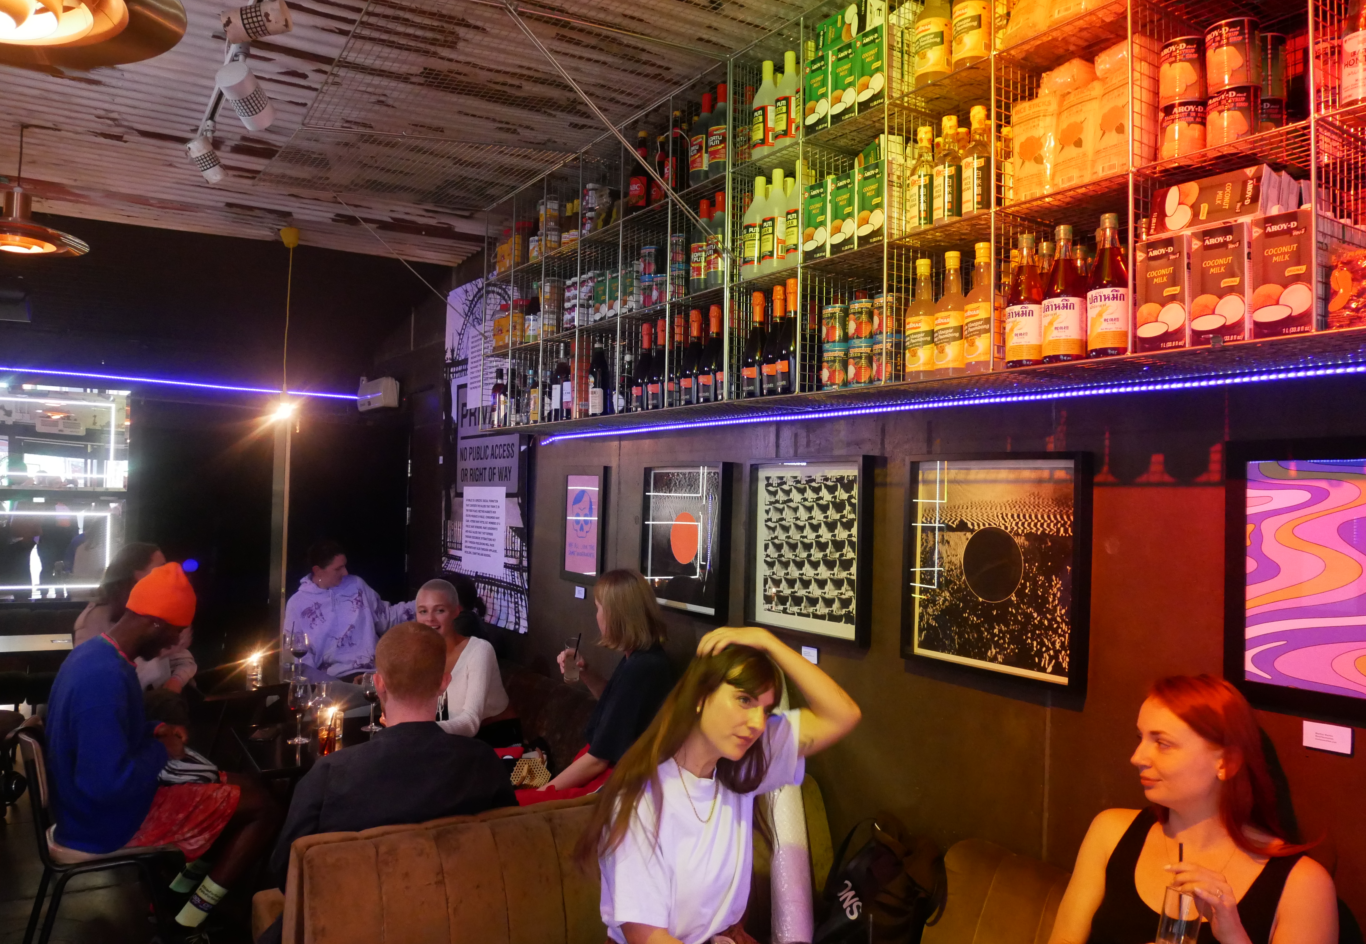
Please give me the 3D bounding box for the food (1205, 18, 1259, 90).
[{"bbox_3d":[0.966,-0.719,1.665,0.087,0.116,0.087,2,-2,-34],"label":"food"}]

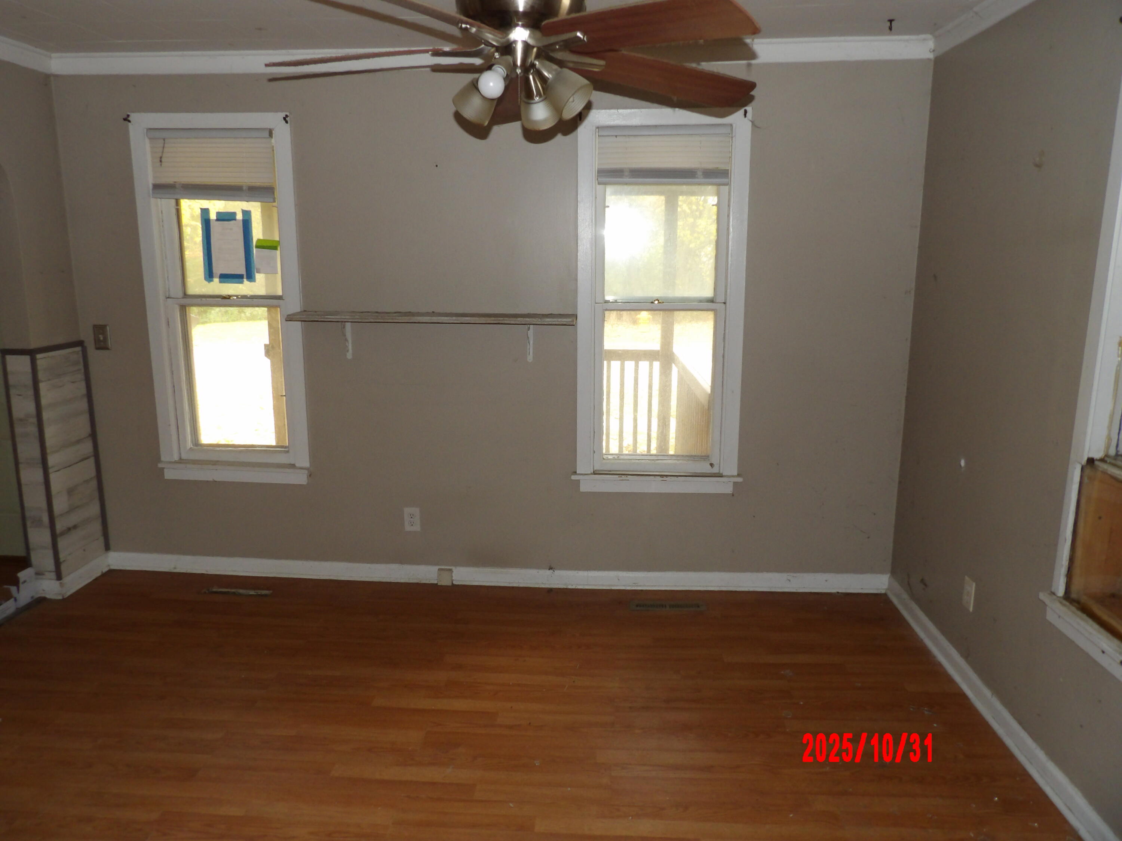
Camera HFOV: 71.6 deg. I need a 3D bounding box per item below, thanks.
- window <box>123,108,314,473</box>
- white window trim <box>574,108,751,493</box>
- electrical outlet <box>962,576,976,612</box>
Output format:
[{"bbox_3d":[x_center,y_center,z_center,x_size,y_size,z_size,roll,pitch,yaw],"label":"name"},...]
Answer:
[{"bbox_3d":[-1.547,-0.530,3.607,0.745,1.675,0.120,1,11,4],"label":"window"},{"bbox_3d":[0.441,-0.498,3.461,0.745,1.675,0.120,1,11,4],"label":"white window trim"},{"bbox_3d":[1.478,0.629,2.820,0.008,0.116,0.072,1,11,4],"label":"electrical outlet"}]

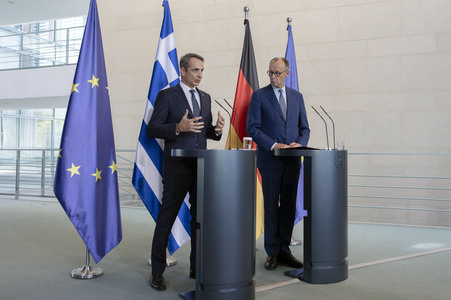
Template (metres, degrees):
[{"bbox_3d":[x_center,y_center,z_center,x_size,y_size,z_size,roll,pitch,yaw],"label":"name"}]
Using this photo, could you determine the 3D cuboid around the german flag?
[{"bbox_3d":[0.210,-0.220,4.240,0.460,2.400,0.230,0,0,-30],"label":"german flag"}]

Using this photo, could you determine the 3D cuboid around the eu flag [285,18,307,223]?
[{"bbox_3d":[0.790,-0.270,4.530,0.440,2.380,0.220,0,0,-30],"label":"eu flag"}]

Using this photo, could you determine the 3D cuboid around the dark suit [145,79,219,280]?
[{"bbox_3d":[-0.340,0.245,3.100,0.600,1.530,0.450,1,0,-40],"label":"dark suit"}]

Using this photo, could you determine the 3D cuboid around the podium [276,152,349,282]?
[{"bbox_3d":[0.790,0.548,3.430,0.470,1.090,0.600,0,0,-33],"label":"podium"}]

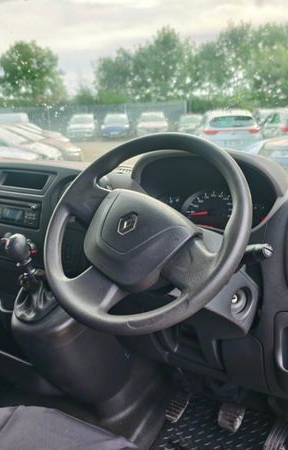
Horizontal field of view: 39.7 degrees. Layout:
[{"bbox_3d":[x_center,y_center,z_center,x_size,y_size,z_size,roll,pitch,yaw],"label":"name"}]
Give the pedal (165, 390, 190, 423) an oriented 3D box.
[{"bbox_3d":[0.091,0.494,1.080,0.065,0.065,0.030,9,-21,29],"label":"pedal"}]

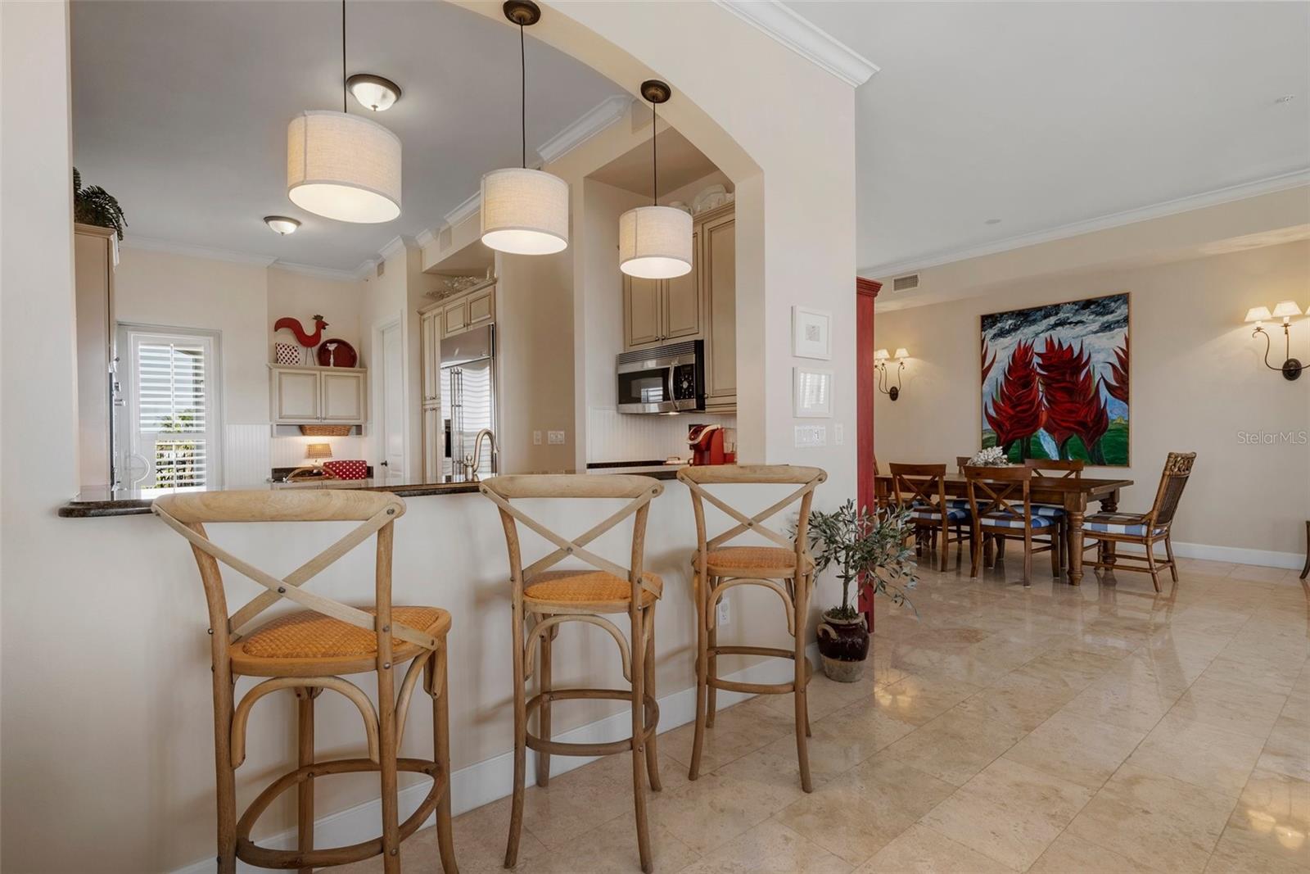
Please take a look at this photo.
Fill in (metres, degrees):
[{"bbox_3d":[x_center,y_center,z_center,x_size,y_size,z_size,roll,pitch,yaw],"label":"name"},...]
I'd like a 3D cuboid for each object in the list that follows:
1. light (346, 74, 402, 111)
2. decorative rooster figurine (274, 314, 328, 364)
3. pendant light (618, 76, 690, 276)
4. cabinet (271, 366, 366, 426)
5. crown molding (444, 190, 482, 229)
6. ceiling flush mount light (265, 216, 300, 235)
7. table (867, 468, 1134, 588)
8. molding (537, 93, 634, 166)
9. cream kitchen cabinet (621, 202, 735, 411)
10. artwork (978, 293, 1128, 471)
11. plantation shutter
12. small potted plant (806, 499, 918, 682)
[{"bbox_3d":[-1.601,-1.934,3.327,0.295,0.135,0.295,-1,1,0],"label":"light"},{"bbox_3d":[-4.068,-1.124,6.715,0.546,0.610,0.070,-1,1,-39],"label":"decorative rooster figurine"},{"bbox_3d":[0.004,-1.112,2.503,0.312,0.775,0.312,-1,1,0],"label":"pendant light"},{"bbox_3d":[-3.794,-0.460,6.591,0.950,0.620,0.350,-1,1,-38],"label":"cabinet"},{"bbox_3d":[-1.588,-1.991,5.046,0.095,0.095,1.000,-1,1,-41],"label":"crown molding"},{"bbox_3d":[-3.449,-1.938,5.399,0.305,0.135,0.305,-1,1,0],"label":"ceiling flush mount light"},{"bbox_3d":[3.104,0.773,5.360,1.000,0.778,1.820,-1,1,-41],"label":"table"},{"bbox_3d":[-0.513,-1.976,3.801,0.092,0.092,0.860,-1,1,-41],"label":"molding"},{"bbox_3d":[0.268,-0.708,3.613,0.340,1.135,1.220,-1,1,-41],"label":"cream kitchen cabinet"},{"bbox_3d":[4.326,-0.560,6.369,0.050,1.747,1.382,-1,1,-41],"label":"artwork"},{"bbox_3d":[-5.155,-0.010,6.233,0.834,2.320,0.080,-1,1,-39],"label":"plantation shutter"},{"bbox_3d":[1.014,0.761,2.910,0.540,0.895,0.480,-1,1,-37],"label":"small potted plant"}]

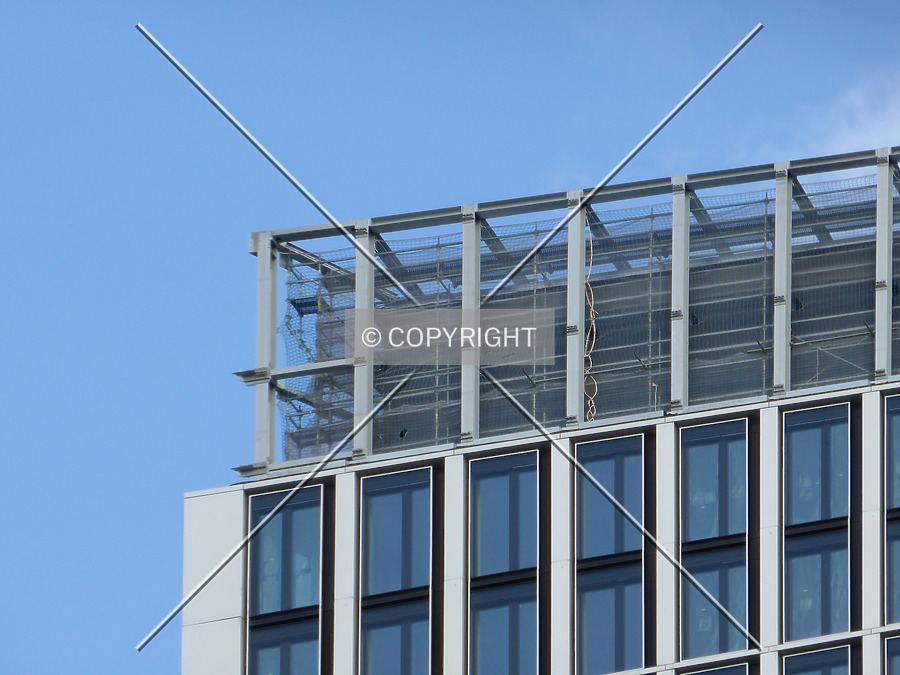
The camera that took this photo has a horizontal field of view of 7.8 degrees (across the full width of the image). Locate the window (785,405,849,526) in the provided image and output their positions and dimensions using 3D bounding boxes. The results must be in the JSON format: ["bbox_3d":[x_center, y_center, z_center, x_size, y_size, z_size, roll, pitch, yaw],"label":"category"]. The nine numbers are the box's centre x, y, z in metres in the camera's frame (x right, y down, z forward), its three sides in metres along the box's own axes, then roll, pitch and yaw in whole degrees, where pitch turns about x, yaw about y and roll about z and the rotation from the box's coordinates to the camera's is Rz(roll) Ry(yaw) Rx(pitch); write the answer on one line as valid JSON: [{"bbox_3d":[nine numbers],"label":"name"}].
[{"bbox_3d":[9.538,3.315,172.381,1.748,3.311,0.150,-9,-29,17],"label":"window"}]

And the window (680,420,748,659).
[{"bbox_3d":[7.231,5.510,181.460,1.820,6.760,0.150,-7,-25,17],"label":"window"}]

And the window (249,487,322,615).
[{"bbox_3d":[-4.535,5.872,182.873,2.050,3.510,0.150,-7,-25,17],"label":"window"}]

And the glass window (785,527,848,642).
[{"bbox_3d":[9.454,6.384,170.808,1.740,2.982,0.150,-9,-29,17],"label":"glass window"}]

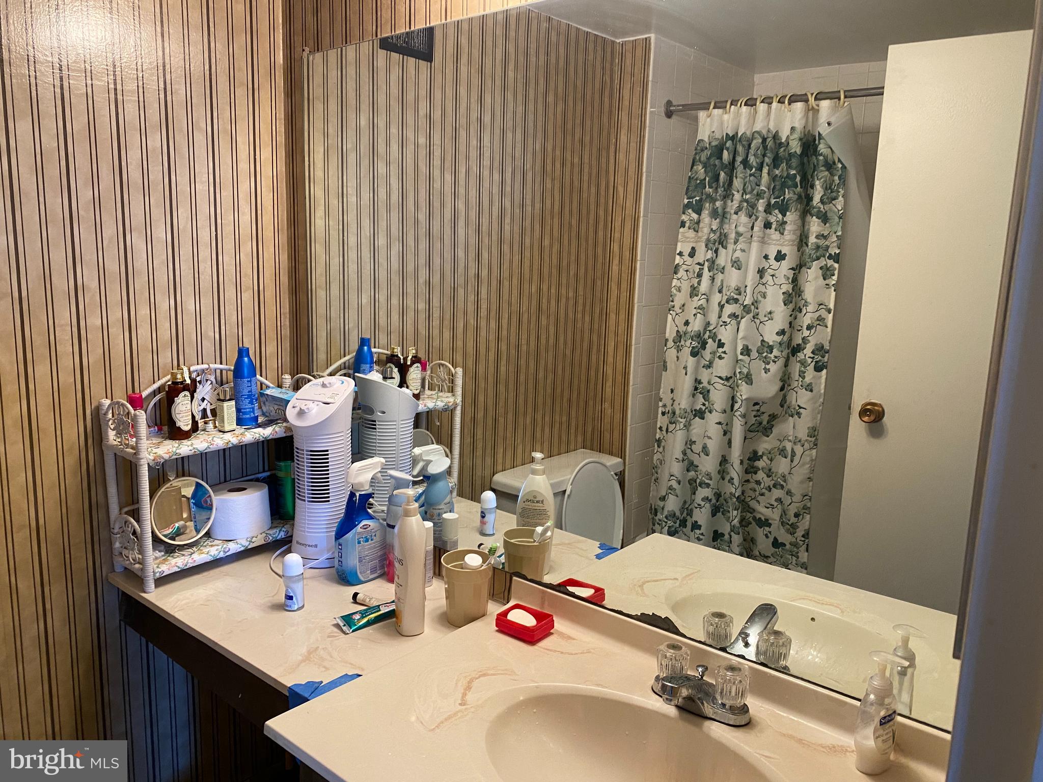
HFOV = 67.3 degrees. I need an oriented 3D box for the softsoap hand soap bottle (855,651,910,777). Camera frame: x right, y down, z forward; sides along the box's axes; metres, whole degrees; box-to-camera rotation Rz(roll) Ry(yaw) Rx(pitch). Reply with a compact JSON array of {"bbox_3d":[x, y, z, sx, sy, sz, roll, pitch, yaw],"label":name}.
[{"bbox_3d":[0.504,0.453,1.098,0.071,0.160,0.053,-6,12,-36],"label":"softsoap hand soap bottle"}]

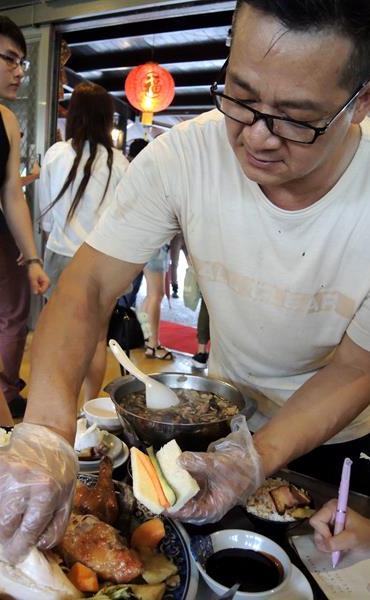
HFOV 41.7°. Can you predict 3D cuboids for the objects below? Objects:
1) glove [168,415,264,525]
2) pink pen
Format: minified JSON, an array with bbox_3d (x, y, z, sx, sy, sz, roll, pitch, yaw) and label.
[{"bbox_3d":[0.044,0.231,0.660,0.140,0.125,0.100,-1,12,-32],"label":"glove"},{"bbox_3d":[0.219,0.295,0.680,0.012,0.147,0.012,15,-20,4],"label":"pink pen"}]

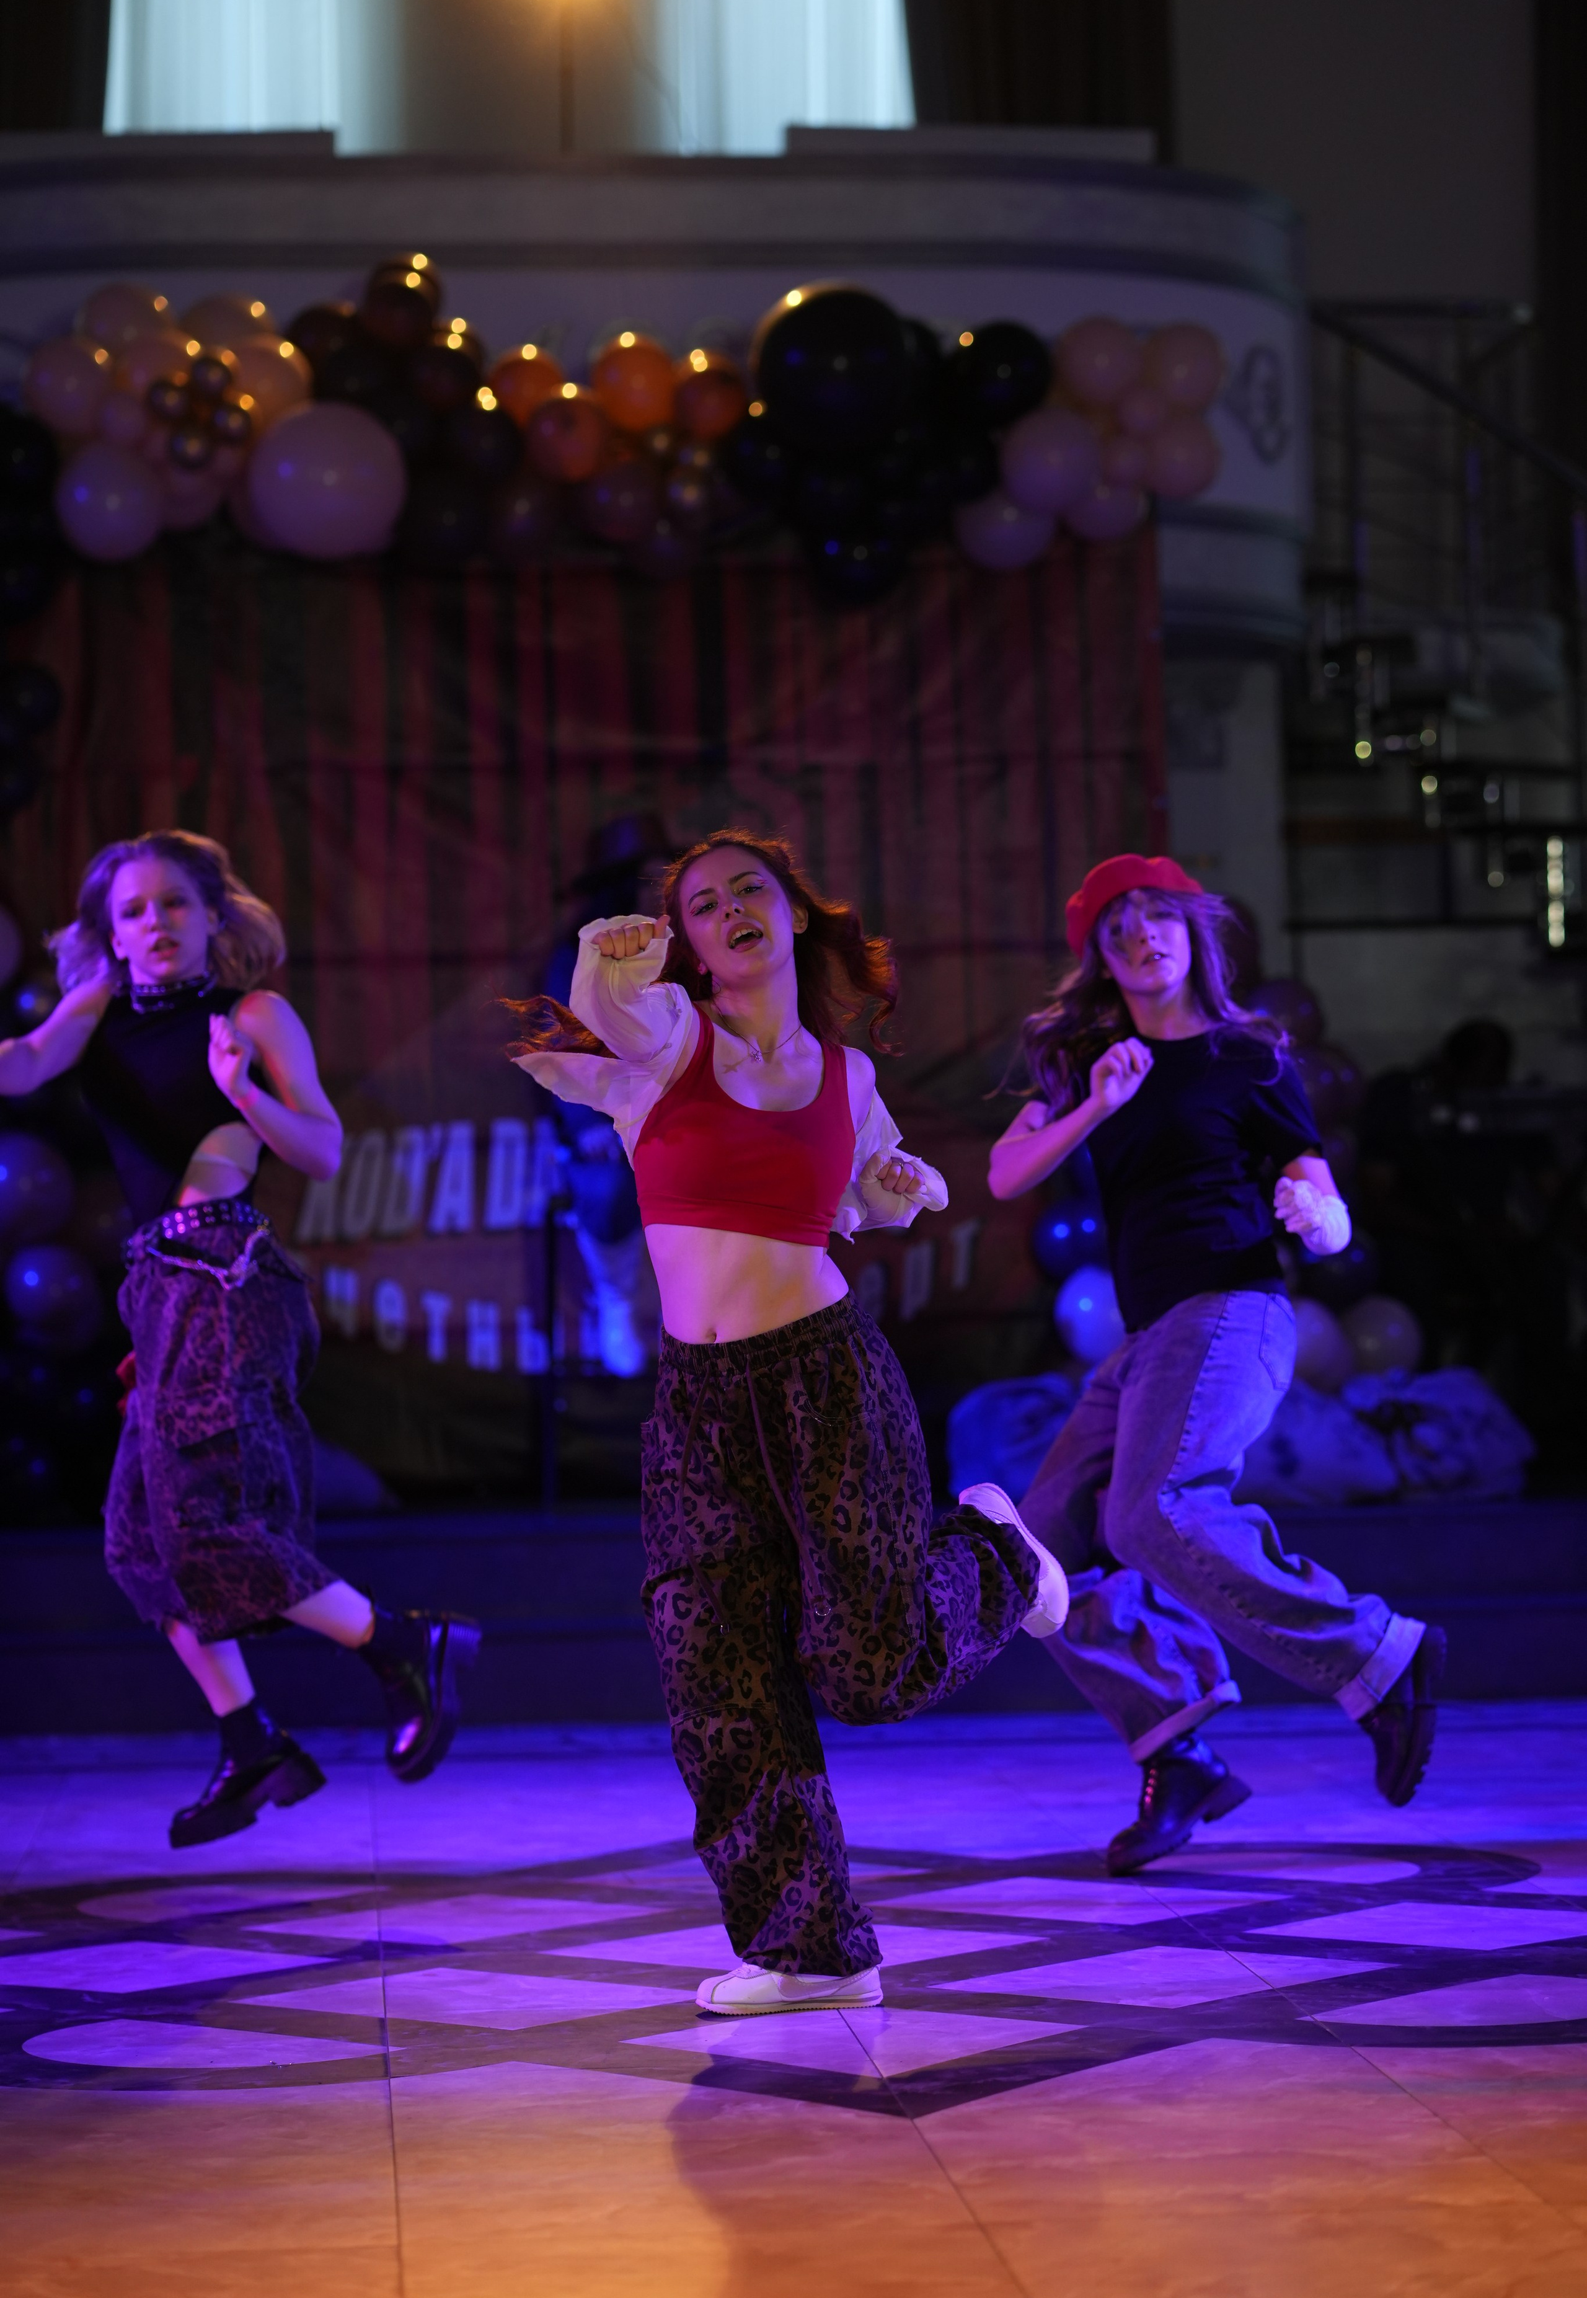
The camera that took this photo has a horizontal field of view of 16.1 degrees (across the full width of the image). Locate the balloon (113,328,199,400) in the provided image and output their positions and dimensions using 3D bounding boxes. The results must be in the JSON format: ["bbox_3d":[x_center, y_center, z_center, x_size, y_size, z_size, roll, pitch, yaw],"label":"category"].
[{"bbox_3d":[-1.557,-1.909,13.750,0.209,0.209,0.209,0,-1,-5],"label":"balloon"}]

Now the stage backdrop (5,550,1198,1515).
[{"bbox_3d":[-0.535,-0.381,14.500,3.000,2.500,0.100,-1,-1,-3],"label":"stage backdrop"}]

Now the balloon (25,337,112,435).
[{"bbox_3d":[-1.683,-1.769,13.036,0.207,0.229,0.207,-1,-1,-5],"label":"balloon"}]

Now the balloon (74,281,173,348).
[{"bbox_3d":[-1.733,-2.116,14.520,0.245,0.245,0.245,-1,-1,-3],"label":"balloon"}]

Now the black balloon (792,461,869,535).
[{"bbox_3d":[0.096,-1.537,13.178,0.196,0.201,0.196,-1,-1,-5],"label":"black balloon"}]

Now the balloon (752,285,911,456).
[{"bbox_3d":[0.093,-1.897,13.700,0.390,0.417,0.390,0,-1,-5],"label":"balloon"}]

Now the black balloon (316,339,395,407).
[{"bbox_3d":[-1.020,-1.791,13.088,0.186,0.195,0.186,-1,-1,-5],"label":"black balloon"}]

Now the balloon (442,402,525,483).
[{"bbox_3d":[-0.792,-1.806,14.365,0.209,0.214,0.209,-1,-1,-3],"label":"balloon"}]

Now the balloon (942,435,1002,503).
[{"bbox_3d":[0.389,-1.610,13.201,0.188,0.192,0.188,-1,-1,-5],"label":"balloon"}]

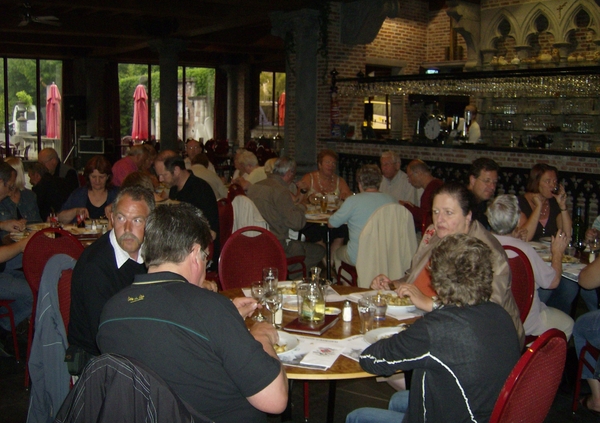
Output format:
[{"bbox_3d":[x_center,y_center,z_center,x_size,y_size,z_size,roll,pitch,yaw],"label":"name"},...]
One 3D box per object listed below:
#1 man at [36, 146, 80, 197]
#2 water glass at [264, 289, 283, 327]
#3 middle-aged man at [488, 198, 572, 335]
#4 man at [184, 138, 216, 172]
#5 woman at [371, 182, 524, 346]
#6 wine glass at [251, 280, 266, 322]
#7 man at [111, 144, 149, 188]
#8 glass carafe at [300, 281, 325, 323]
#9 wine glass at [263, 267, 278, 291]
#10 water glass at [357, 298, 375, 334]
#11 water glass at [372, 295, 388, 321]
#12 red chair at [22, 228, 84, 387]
[{"bbox_3d":[-2.337,0.017,5.782,0.800,1.200,0.550,0,8,-9],"label":"man"},{"bbox_3d":[-0.097,0.374,2.402,0.066,0.145,0.066,1,7,0],"label":"water glass"},{"bbox_3d":[1.311,0.483,3.457,0.720,1.210,0.500,-3,9,-29],"label":"middle-aged man"},{"bbox_3d":[-1.171,-0.168,7.040,0.550,1.283,0.750,4,8,14],"label":"man"},{"bbox_3d":[0.680,0.505,2.856,0.700,1.300,0.550,-3,9,-30],"label":"woman"},{"bbox_3d":[-0.158,0.361,2.508,0.066,0.150,0.066,1,8,0],"label":"wine glass"},{"bbox_3d":[-1.713,-0.086,6.583,0.800,1.218,0.550,1,8,-6],"label":"man"},{"bbox_3d":[0.054,0.331,2.421,0.088,0.195,0.088,1,7,0],"label":"glass carafe"},{"bbox_3d":[-0.118,0.330,2.644,0.064,0.170,0.064,1,7,0],"label":"wine glass"},{"bbox_3d":[0.255,0.401,2.369,0.068,0.127,0.068,1,8,0],"label":"water glass"},{"bbox_3d":[0.327,0.391,2.545,0.060,0.090,0.060,1,7,0],"label":"water glass"},{"bbox_3d":[-1.308,0.524,3.742,0.440,0.940,0.560,3,8,12],"label":"red chair"}]

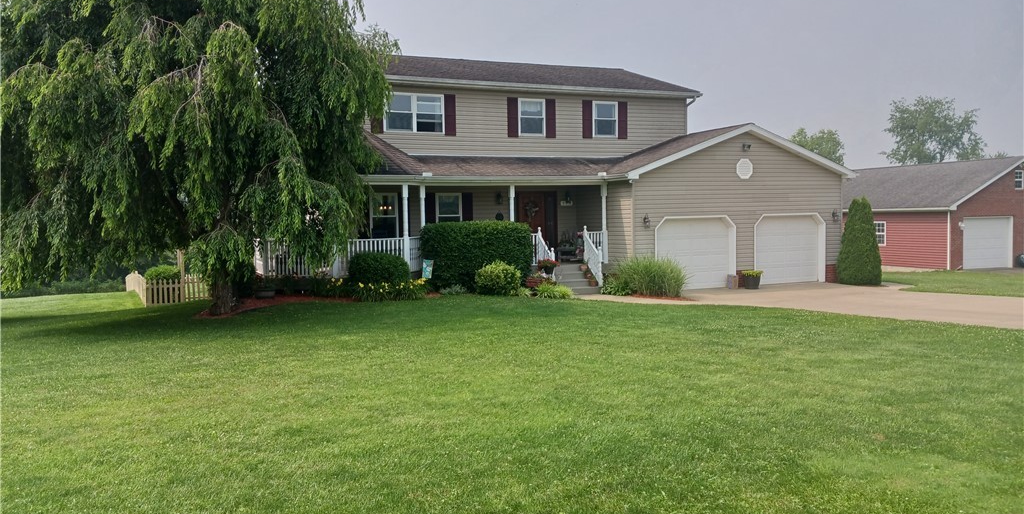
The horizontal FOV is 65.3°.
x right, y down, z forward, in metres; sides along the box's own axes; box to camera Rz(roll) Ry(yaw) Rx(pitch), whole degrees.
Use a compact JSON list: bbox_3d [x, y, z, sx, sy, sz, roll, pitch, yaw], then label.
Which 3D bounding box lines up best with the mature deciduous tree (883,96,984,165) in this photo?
[{"bbox_3d":[37.068,-7.923,70.347,9.000,12.485,9.000,-3,4,-25],"label":"mature deciduous tree"}]

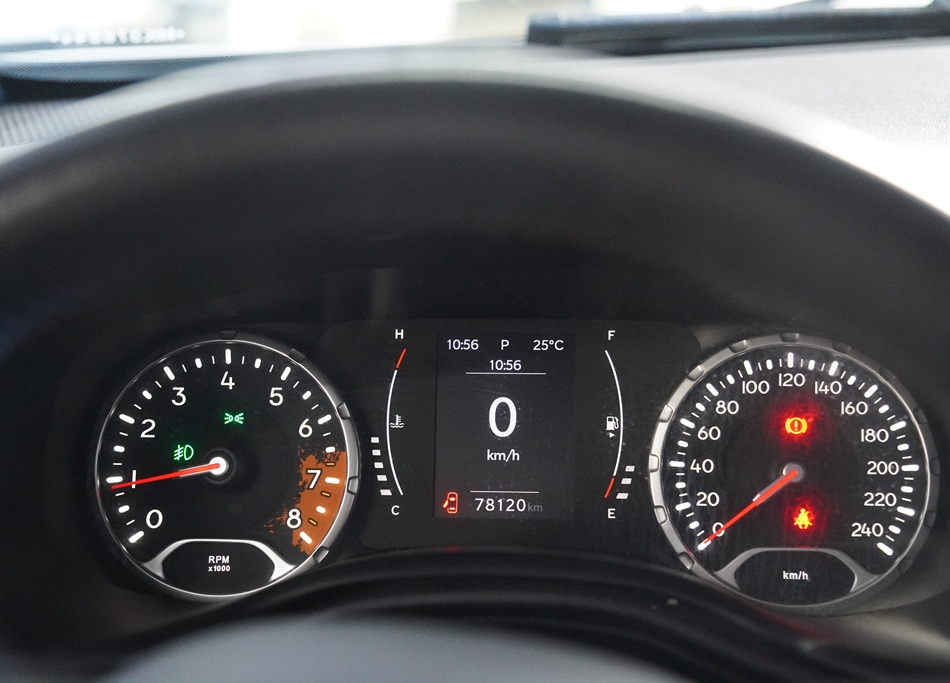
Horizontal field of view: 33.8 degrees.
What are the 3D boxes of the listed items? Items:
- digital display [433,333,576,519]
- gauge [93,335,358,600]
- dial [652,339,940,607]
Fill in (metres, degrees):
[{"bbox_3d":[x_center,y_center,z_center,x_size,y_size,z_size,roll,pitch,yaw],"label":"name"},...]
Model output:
[{"bbox_3d":[0.012,0.032,0.604,0.054,0.072,0.008,0,-11,5],"label":"digital display"},{"bbox_3d":[-0.098,0.049,0.610,0.103,0.103,0.022,0,-11,5],"label":"gauge"},{"bbox_3d":[0.120,0.050,0.591,0.107,0.106,0.022,0,-11,5],"label":"dial"}]

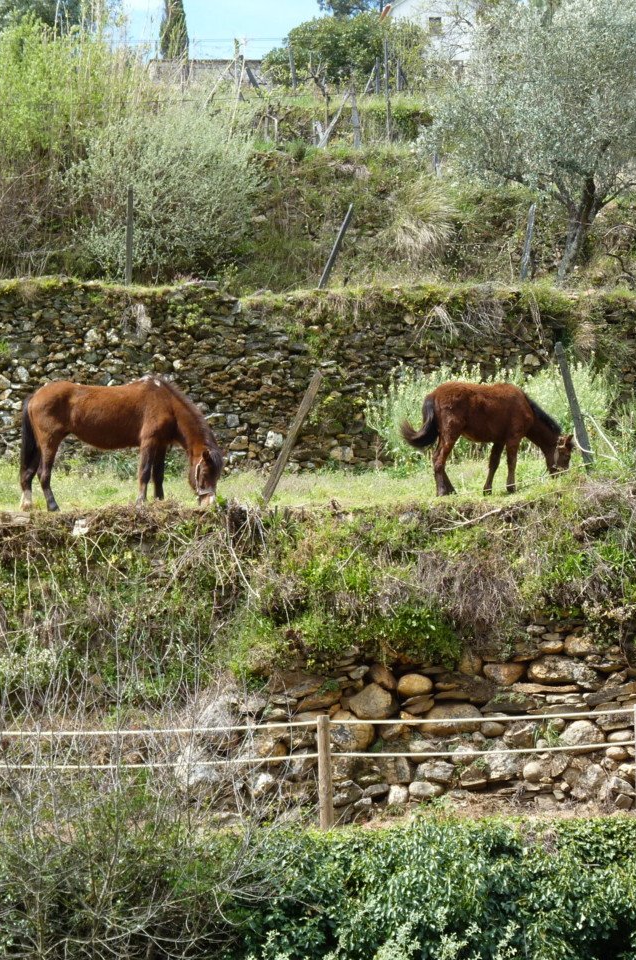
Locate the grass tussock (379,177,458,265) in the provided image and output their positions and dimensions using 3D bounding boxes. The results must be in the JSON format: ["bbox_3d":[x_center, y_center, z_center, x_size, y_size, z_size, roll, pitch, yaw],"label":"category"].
[{"bbox_3d":[1.389,-3.586,46.500,1.100,1.200,1.000,0,2,0],"label":"grass tussock"}]

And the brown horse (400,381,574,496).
[{"bbox_3d":[1.854,-0.454,36.800,1.860,1.230,0.430,-1,5,-10],"label":"brown horse"}]

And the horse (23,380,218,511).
[{"bbox_3d":[-2.102,-0.391,36.000,2.130,1.390,0.520,-1,5,-8],"label":"horse"}]

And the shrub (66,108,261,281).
[{"bbox_3d":[-1.951,-3.606,42.500,2.430,2.150,2.100,0,5,0],"label":"shrub"}]

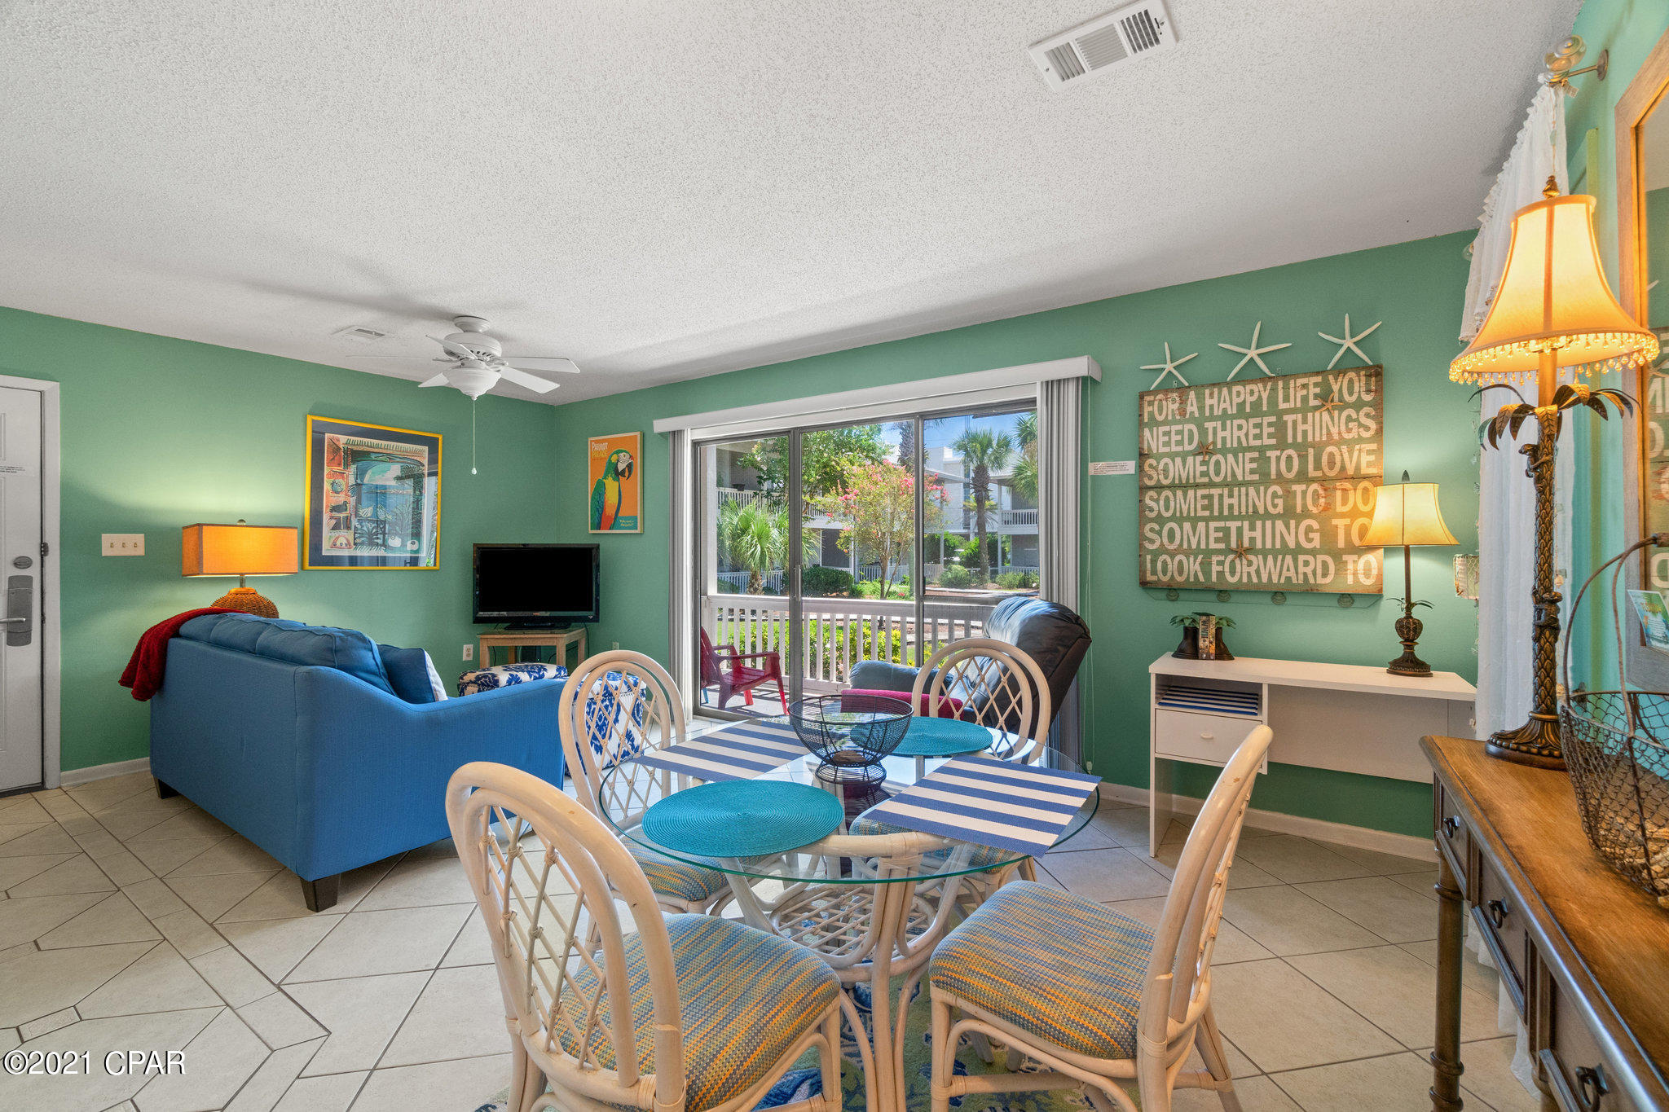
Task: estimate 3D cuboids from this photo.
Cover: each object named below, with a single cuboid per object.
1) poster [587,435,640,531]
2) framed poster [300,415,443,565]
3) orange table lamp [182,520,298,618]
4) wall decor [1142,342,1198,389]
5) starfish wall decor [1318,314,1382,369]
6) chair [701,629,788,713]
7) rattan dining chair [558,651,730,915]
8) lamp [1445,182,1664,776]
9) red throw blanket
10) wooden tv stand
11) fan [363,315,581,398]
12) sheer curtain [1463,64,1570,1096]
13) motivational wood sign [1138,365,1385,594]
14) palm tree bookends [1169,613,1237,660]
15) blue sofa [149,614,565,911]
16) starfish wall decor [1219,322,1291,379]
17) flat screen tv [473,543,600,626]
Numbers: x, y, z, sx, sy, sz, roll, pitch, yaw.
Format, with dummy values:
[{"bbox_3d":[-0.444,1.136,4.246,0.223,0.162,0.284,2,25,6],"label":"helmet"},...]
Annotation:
[{"bbox_3d":[-1.688,-0.550,5.367,0.605,0.752,0.030,0,0,34],"label":"poster"},{"bbox_3d":[-3.179,-0.403,4.831,0.035,0.997,0.860,0,0,35],"label":"framed poster"},{"bbox_3d":[-3.368,0.171,3.951,0.350,0.757,0.430,0,0,36],"label":"orange table lamp"},{"bbox_3d":[1.554,-0.884,3.224,0.245,0.212,0.033,0,0,35],"label":"wall decor"},{"bbox_3d":[2.107,-0.880,2.841,0.210,0.221,0.033,0,0,35],"label":"starfish wall decor"},{"bbox_3d":[-0.835,0.853,5.640,0.800,0.900,0.700,0,0,-41],"label":"chair"},{"bbox_3d":[-0.400,0.738,1.890,0.570,0.925,0.480,0,0,31],"label":"rattan dining chair"},{"bbox_3d":[1.331,-0.162,1.296,0.270,1.080,0.270,0,0,35],"label":"lamp"},{"bbox_3d":[-3.241,0.496,3.437,0.440,0.450,0.440,0,0,34],"label":"red throw blanket"},{"bbox_3d":[-2.141,0.870,5.001,0.585,0.642,0.480,0,0,-3],"label":"wooden tv stand"},{"bbox_3d":[-1.915,-1.035,3.662,1.180,0.420,1.180,0,0,5],"label":"fan"},{"bbox_3d":[1.818,0.079,1.891,0.100,2.225,1.060,0,0,35],"label":"sheer curtain"},{"bbox_3d":[1.825,-0.308,3.039,0.902,0.917,0.035,0,0,34],"label":"motivational wood sign"},{"bbox_3d":[1.630,0.351,3.062,0.255,0.200,0.120,0,0,34],"label":"palm tree bookends"},{"bbox_3d":[-2.296,0.727,3.246,2.030,0.910,0.970,0,0,35],"label":"blue sofa"},{"bbox_3d":[1.831,-0.897,3.033,0.276,0.241,0.033,0,0,35],"label":"starfish wall decor"},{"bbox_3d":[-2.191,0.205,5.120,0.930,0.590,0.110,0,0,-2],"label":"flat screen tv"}]

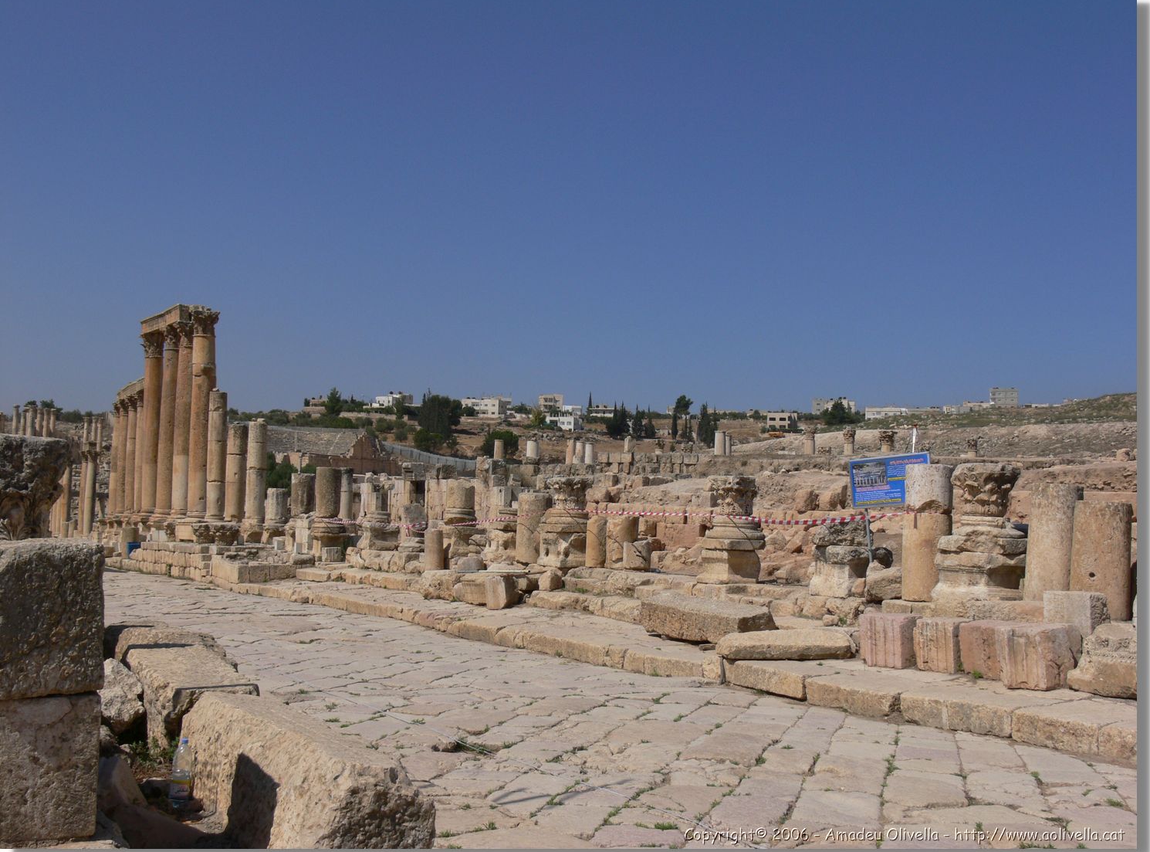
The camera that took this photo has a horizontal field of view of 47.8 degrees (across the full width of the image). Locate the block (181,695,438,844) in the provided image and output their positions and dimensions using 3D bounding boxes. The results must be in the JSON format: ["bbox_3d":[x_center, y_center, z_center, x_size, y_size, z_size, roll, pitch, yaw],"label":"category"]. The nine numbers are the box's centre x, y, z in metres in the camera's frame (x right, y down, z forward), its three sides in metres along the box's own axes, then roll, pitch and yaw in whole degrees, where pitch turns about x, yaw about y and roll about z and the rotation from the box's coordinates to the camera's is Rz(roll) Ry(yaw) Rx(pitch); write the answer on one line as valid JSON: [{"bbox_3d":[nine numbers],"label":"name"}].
[{"bbox_3d":[-1.260,1.596,5.700,0.560,0.560,1.900,3,-2,-32],"label":"block"}]

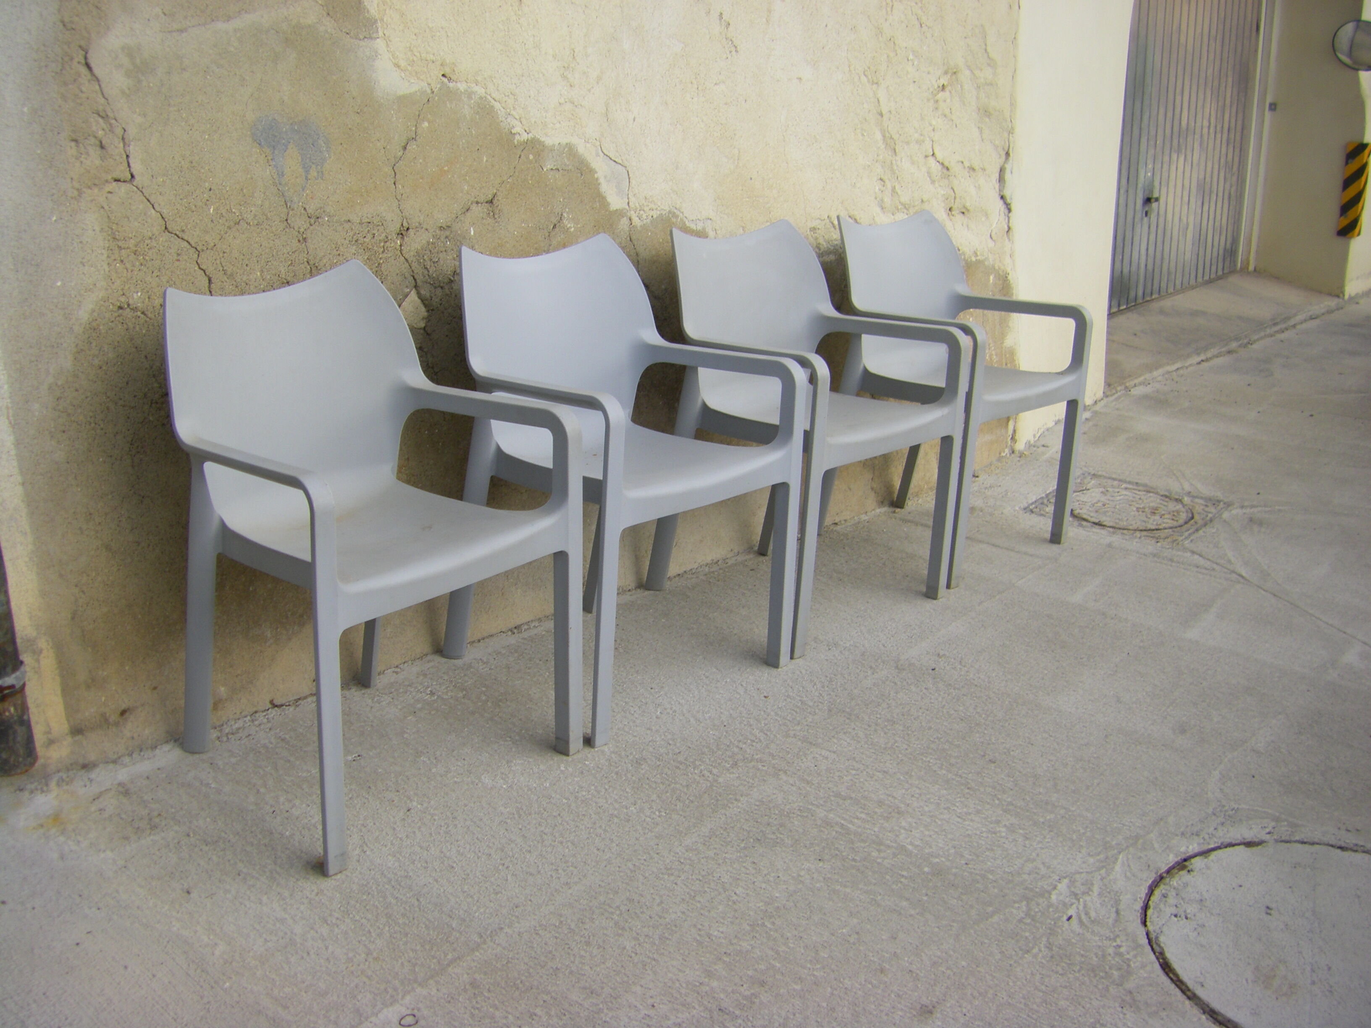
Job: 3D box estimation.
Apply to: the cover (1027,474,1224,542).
[{"bbox_3d":[1.273,-0.015,4.348,0.440,0.030,0.465,15,22,32],"label":"cover"}]

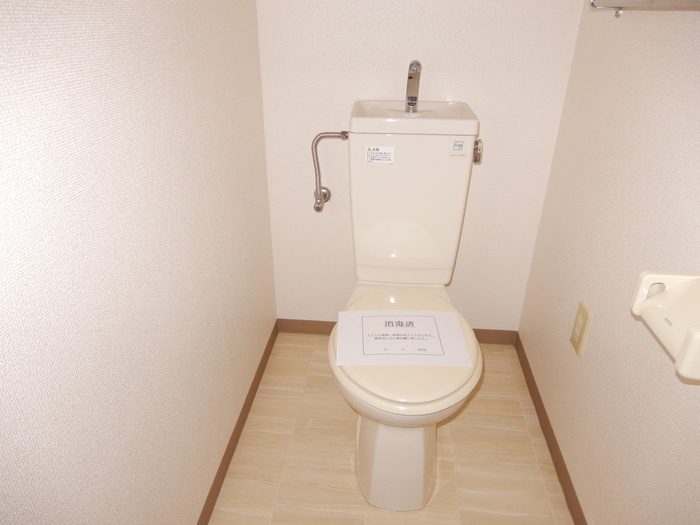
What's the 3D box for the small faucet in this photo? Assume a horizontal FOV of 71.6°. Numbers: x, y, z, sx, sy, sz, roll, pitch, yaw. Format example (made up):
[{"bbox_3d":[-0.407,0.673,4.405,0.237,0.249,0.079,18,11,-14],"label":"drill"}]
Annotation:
[{"bbox_3d":[0.164,-0.444,1.240,0.032,0.132,0.090,3,28,4],"label":"small faucet"}]

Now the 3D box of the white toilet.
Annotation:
[{"bbox_3d":[0.146,0.092,1.263,0.368,0.853,0.735,3,28,4],"label":"white toilet"}]

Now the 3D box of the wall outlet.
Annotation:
[{"bbox_3d":[0.563,0.164,1.188,0.009,0.118,0.068,3,28,4],"label":"wall outlet"}]

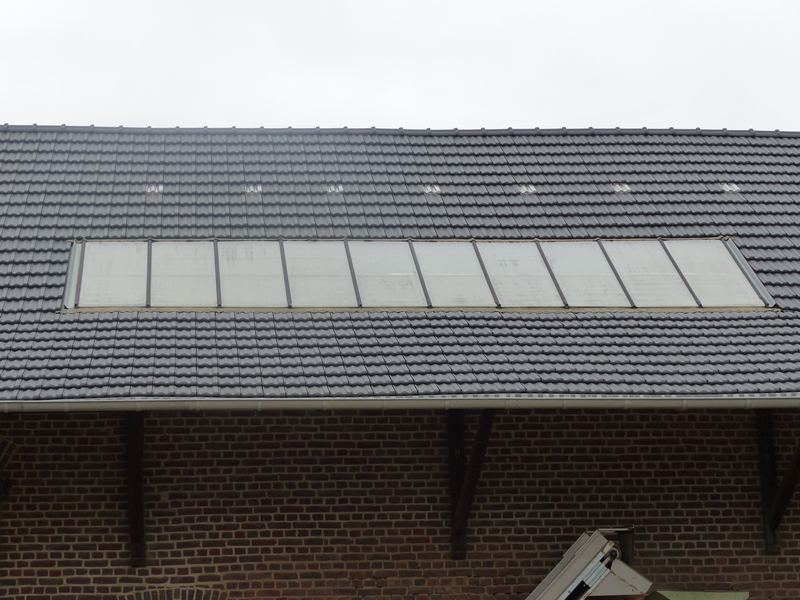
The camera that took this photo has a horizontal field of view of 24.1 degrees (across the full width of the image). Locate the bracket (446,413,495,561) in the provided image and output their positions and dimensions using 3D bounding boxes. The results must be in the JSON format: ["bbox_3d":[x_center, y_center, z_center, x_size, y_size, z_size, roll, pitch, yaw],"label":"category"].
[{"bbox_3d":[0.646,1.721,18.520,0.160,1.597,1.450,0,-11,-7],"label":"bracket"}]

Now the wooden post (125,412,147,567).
[{"bbox_3d":[-2.615,1.858,18.725,0.160,1.605,0.220,0,-11,-7],"label":"wooden post"}]

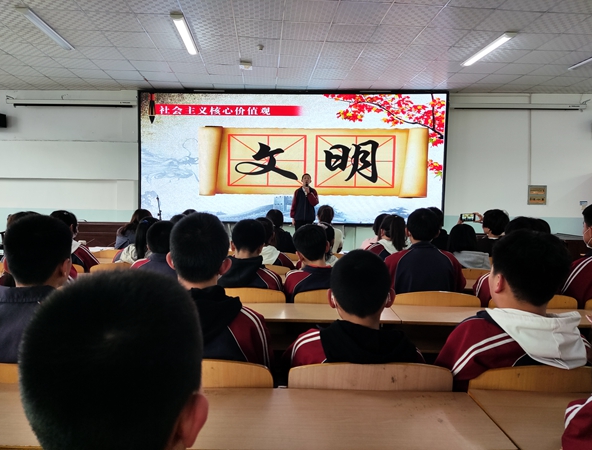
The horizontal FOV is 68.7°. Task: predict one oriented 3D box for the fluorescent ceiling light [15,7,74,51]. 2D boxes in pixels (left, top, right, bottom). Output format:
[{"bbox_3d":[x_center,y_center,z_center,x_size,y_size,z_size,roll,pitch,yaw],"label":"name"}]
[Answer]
[{"bbox_3d":[-3.259,-2.546,5.697,0.145,0.070,1.240,1,3,-4],"label":"fluorescent ceiling light"}]

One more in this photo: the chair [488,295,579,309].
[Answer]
[{"bbox_3d":[1.173,0.729,2.408,0.450,0.820,0.500,1,3,0],"label":"chair"}]

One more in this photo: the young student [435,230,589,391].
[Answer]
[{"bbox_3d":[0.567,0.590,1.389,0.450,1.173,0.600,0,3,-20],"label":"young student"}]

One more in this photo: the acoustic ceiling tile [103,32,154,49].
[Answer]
[{"bbox_3d":[-2.321,-2.597,6.071,0.595,0.020,0.595,1,3,-4],"label":"acoustic ceiling tile"}]

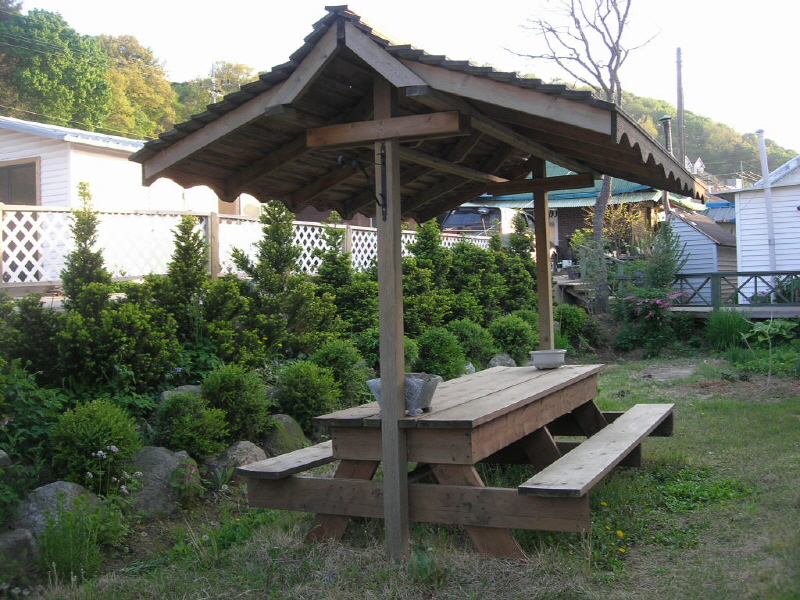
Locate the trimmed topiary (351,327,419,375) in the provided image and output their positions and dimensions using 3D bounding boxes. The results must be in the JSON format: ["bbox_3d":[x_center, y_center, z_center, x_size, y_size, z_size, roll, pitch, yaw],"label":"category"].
[{"bbox_3d":[-0.169,0.607,9.600,0.700,0.640,0.680,-2,0,0],"label":"trimmed topiary"}]

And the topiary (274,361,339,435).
[{"bbox_3d":[-0.843,0.888,8.000,0.600,0.660,0.600,-2,0,0],"label":"topiary"}]

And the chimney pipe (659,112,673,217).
[{"bbox_3d":[6.664,-3.369,22.000,0.300,2.550,0.300,-2,0,25],"label":"chimney pipe"}]

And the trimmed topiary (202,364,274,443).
[{"bbox_3d":[-1.306,0.837,7.100,0.580,0.630,0.580,-2,0,0],"label":"trimmed topiary"}]

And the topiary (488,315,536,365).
[{"bbox_3d":[1.563,0.577,12.200,0.670,0.740,0.670,-2,0,7],"label":"topiary"}]

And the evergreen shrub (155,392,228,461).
[{"bbox_3d":[-1.430,0.870,6.020,0.480,0.480,0.480,-2,0,-11],"label":"evergreen shrub"}]

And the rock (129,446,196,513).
[{"bbox_3d":[-1.502,1.157,5.600,0.450,0.450,0.420,-2,0,25],"label":"rock"}]

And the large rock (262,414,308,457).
[{"bbox_3d":[-1.019,1.222,7.750,0.460,0.430,0.420,-2,0,-7],"label":"large rock"}]

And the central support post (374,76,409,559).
[{"bbox_3d":[-0.044,0.091,4.672,0.094,2.548,0.094,-2,0,25],"label":"central support post"}]

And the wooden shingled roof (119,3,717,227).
[{"bbox_3d":[0.501,-1.029,5.743,2.622,0.794,3.589,-2,0,26],"label":"wooden shingled roof"}]

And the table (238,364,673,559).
[{"bbox_3d":[0.651,0.976,6.082,1.989,0.740,3.311,-2,0,25],"label":"table"}]

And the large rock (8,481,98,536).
[{"bbox_3d":[-2.158,1.325,5.500,0.570,0.380,0.450,-2,0,-21],"label":"large rock"}]

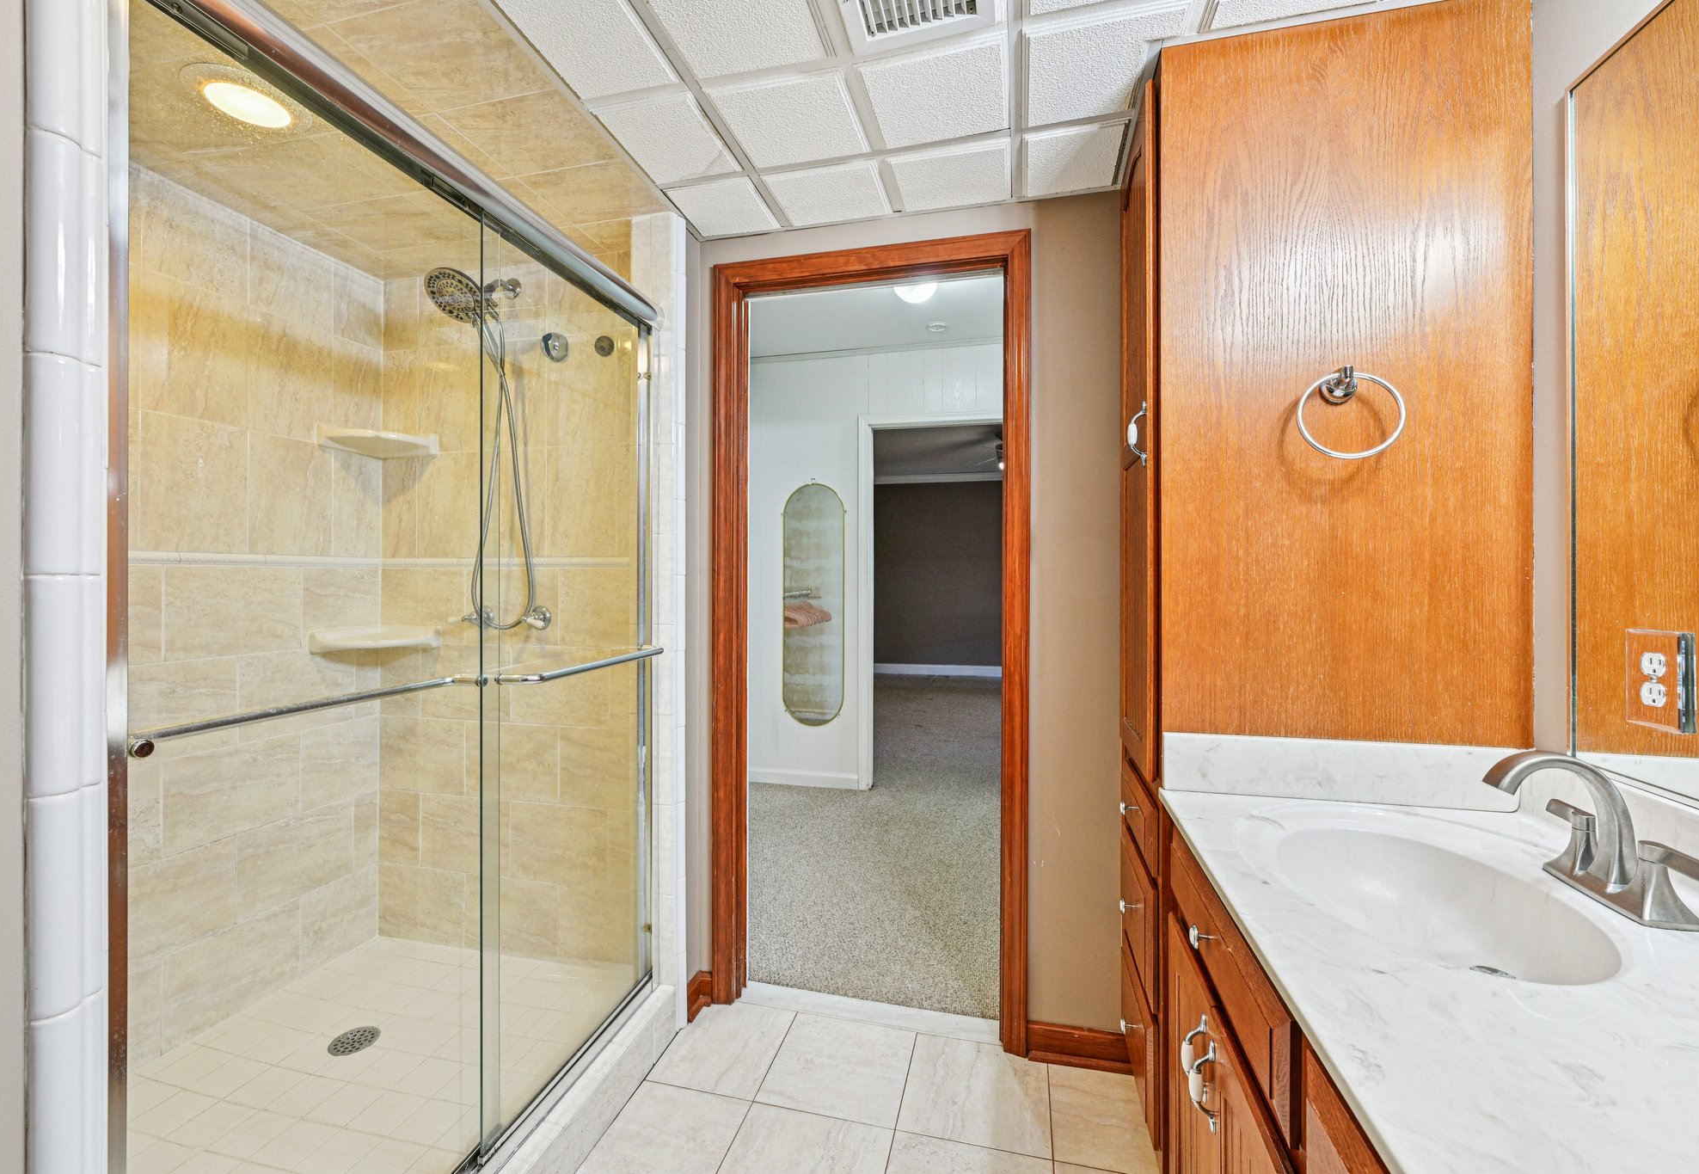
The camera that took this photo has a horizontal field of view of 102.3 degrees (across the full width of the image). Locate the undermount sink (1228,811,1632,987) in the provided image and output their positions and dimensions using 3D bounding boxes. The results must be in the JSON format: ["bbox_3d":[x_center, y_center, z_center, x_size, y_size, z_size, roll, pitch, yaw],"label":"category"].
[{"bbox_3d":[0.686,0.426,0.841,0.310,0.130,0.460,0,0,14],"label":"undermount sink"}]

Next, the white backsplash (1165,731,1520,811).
[{"bbox_3d":[0.822,0.314,1.173,0.530,0.102,0.020,0,0,14],"label":"white backsplash"}]

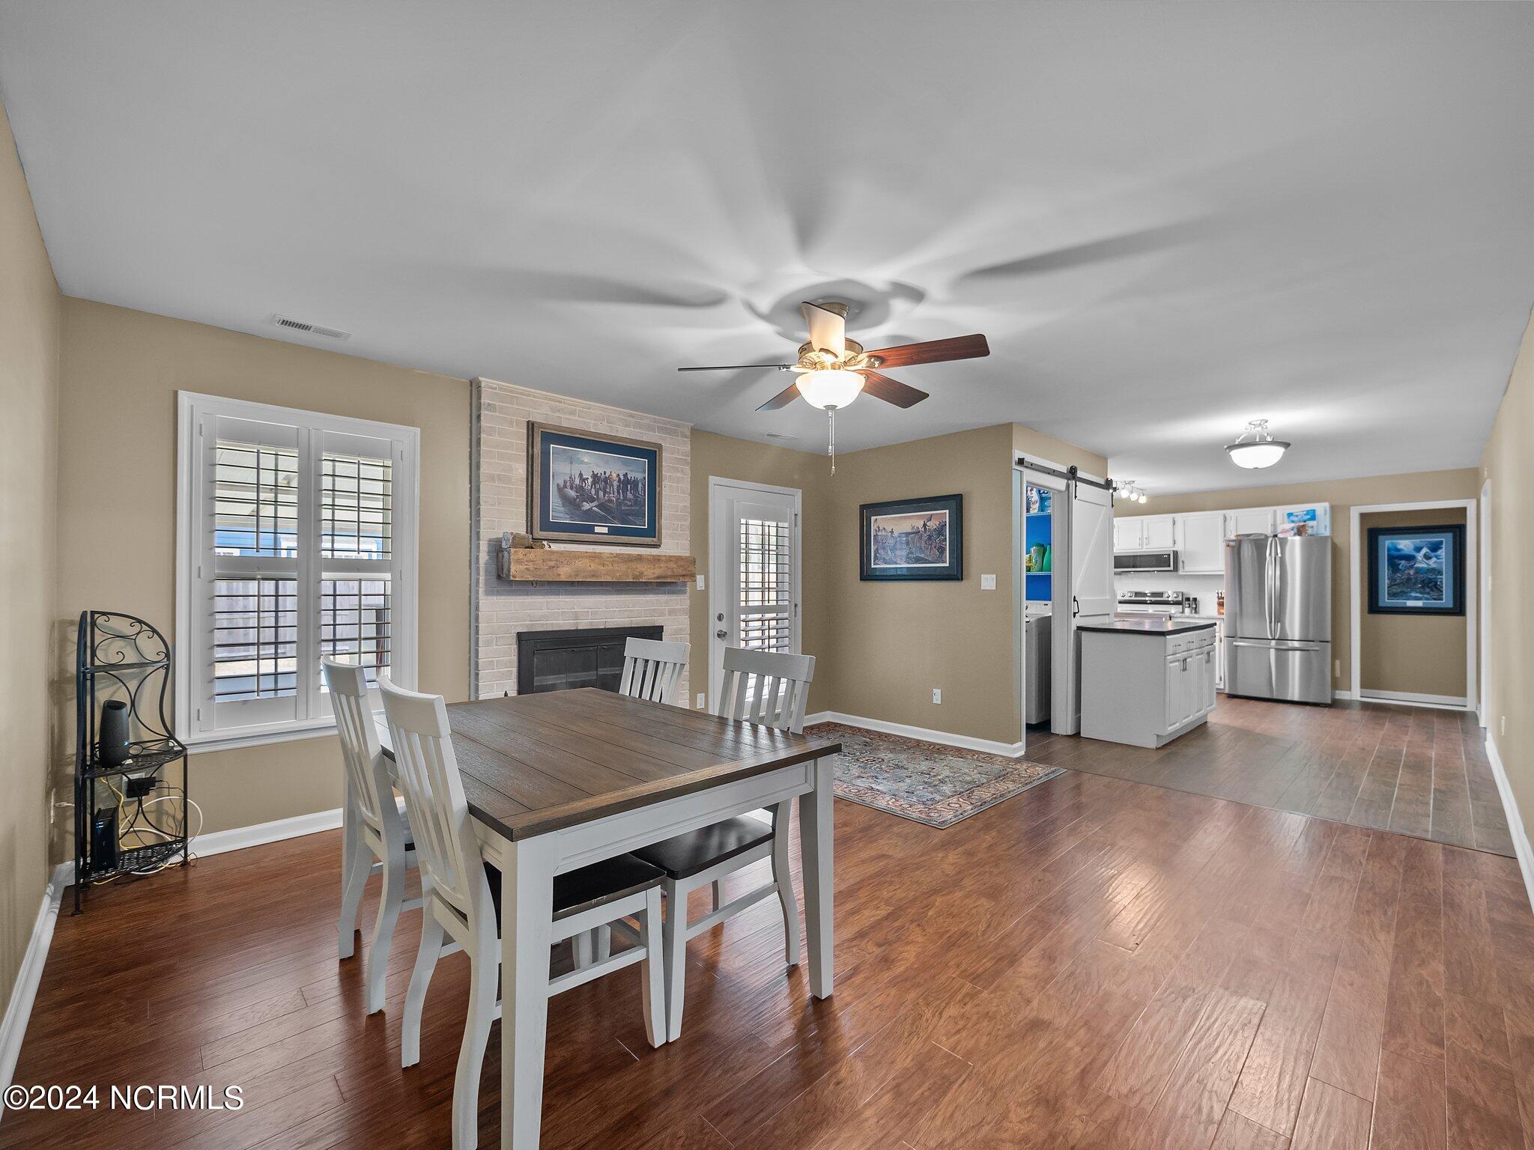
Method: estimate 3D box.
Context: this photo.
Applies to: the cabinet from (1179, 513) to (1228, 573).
[{"bbox_3d":[5.272,-0.370,7.465,0.460,0.730,0.330,0,-1,42],"label":"cabinet"}]

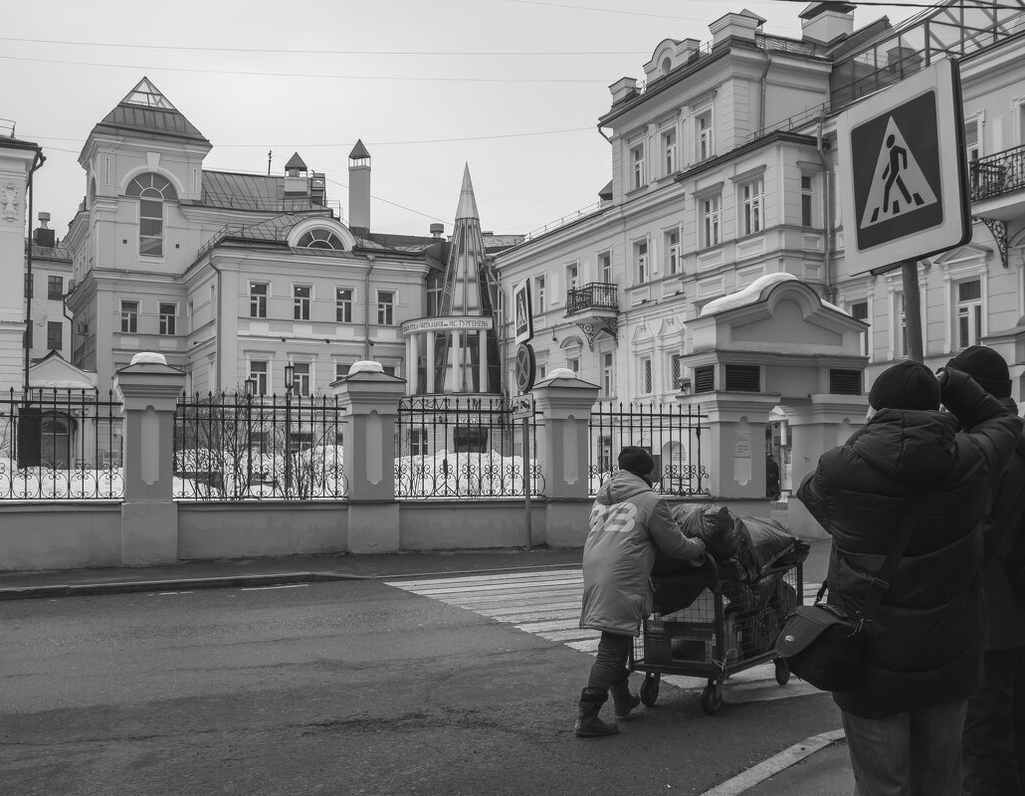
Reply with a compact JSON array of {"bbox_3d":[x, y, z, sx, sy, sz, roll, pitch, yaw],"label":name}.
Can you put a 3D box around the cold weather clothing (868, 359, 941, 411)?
[{"bbox_3d":[1.105,-0.032,3.100,0.205,0.185,0.230,1,-4,-9],"label":"cold weather clothing"}]

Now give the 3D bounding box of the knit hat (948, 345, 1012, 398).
[{"bbox_3d":[1.473,-0.080,3.450,0.200,0.185,0.230,2,-4,-37],"label":"knit hat"}]

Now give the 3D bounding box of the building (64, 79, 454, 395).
[{"bbox_3d":[-15.500,-6.084,64.500,18.500,24.500,19.000,2,-4,-24],"label":"building"}]

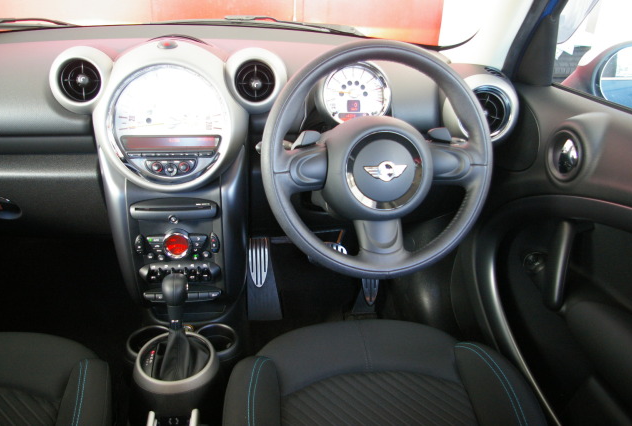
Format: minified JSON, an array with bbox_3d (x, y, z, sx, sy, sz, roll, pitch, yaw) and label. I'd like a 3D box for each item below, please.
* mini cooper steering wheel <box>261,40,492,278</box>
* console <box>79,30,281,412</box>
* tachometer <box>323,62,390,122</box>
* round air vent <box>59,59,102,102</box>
[{"bbox_3d":[0.100,-0.081,0.849,0.373,0.373,0.095,-2,8,-7],"label":"mini cooper steering wheel"},{"bbox_3d":[-0.263,0.027,0.957,0.310,0.620,0.420,-2,25,-7],"label":"console"},{"bbox_3d":[0.075,-0.229,1.036,0.130,0.130,0.055,-2,12,-7],"label":"tachometer"},{"bbox_3d":[-0.443,-0.253,1.011,0.084,0.084,0.040,-2,19,-7],"label":"round air vent"}]

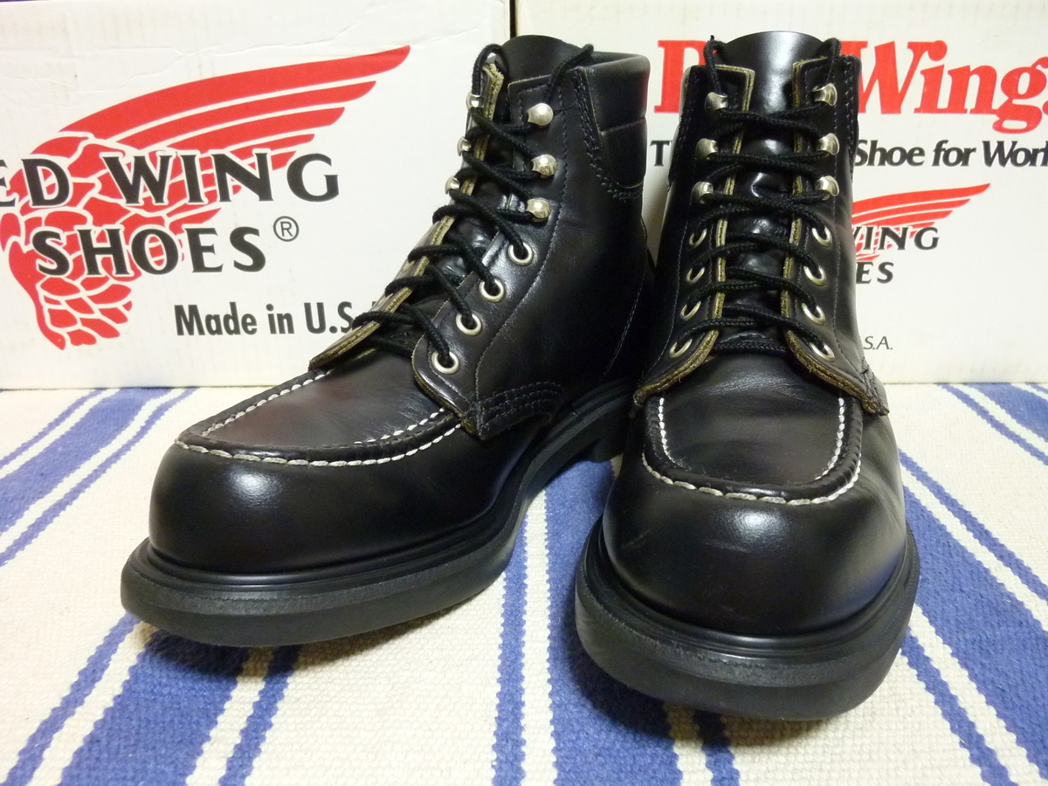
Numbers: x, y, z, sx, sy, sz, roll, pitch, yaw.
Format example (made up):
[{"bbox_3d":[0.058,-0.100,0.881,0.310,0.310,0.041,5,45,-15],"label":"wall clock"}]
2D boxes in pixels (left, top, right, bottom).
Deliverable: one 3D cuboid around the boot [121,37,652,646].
[{"bbox_3d":[-0.030,-0.047,0.320,0.114,0.200,0.298,18,28,36],"label":"boot"}]

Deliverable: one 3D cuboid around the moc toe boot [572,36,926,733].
[{"bbox_3d":[0.097,-0.043,0.311,0.114,0.200,0.298,5,23,12],"label":"moc toe boot"}]

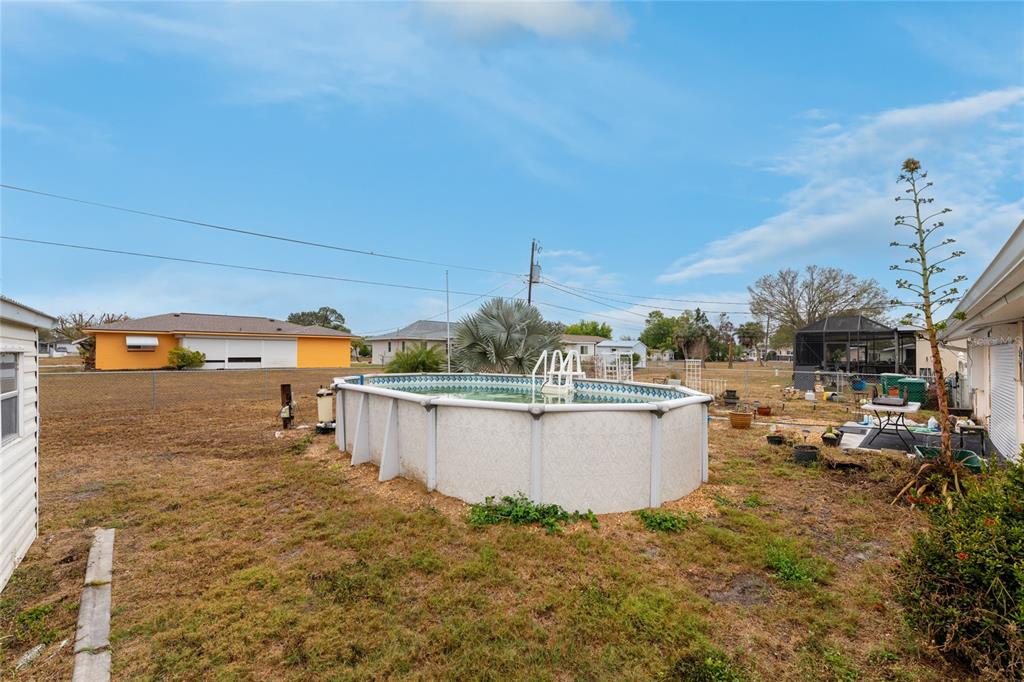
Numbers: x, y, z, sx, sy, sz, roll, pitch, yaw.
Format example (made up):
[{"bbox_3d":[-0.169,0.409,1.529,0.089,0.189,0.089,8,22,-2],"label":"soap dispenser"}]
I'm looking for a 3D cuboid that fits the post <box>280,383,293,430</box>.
[{"bbox_3d":[-5.485,1.579,9.662,0.210,1.160,0.210,0,-2,-12],"label":"post"}]

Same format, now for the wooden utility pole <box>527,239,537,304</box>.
[{"bbox_3d":[1.155,-2.173,27.066,0.260,9.500,0.260,3,-1,0],"label":"wooden utility pole"}]

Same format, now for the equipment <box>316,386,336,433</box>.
[{"bbox_3d":[-4.220,1.560,9.100,0.500,1.060,0.550,1,-2,-25],"label":"equipment"}]

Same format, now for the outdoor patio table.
[{"bbox_3d":[7.850,1.717,8.230,1.750,0.740,0.760,1,-2,-43],"label":"outdoor patio table"}]

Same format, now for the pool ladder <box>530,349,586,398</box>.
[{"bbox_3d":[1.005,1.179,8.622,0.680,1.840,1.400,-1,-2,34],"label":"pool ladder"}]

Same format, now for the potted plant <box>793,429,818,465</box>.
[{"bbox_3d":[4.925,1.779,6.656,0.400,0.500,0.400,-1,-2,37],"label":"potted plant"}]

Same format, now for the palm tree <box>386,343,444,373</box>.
[{"bbox_3d":[-3.509,1.144,14.475,2.100,2.260,2.100,0,-1,0],"label":"palm tree"}]

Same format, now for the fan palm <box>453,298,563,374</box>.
[{"bbox_3d":[-0.180,0.296,15.000,4.150,3.800,4.150,0,-2,0],"label":"fan palm"}]

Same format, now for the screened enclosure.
[{"bbox_3d":[15.831,0.589,18.771,3.500,3.400,4.500,-2,-2,43],"label":"screened enclosure"}]

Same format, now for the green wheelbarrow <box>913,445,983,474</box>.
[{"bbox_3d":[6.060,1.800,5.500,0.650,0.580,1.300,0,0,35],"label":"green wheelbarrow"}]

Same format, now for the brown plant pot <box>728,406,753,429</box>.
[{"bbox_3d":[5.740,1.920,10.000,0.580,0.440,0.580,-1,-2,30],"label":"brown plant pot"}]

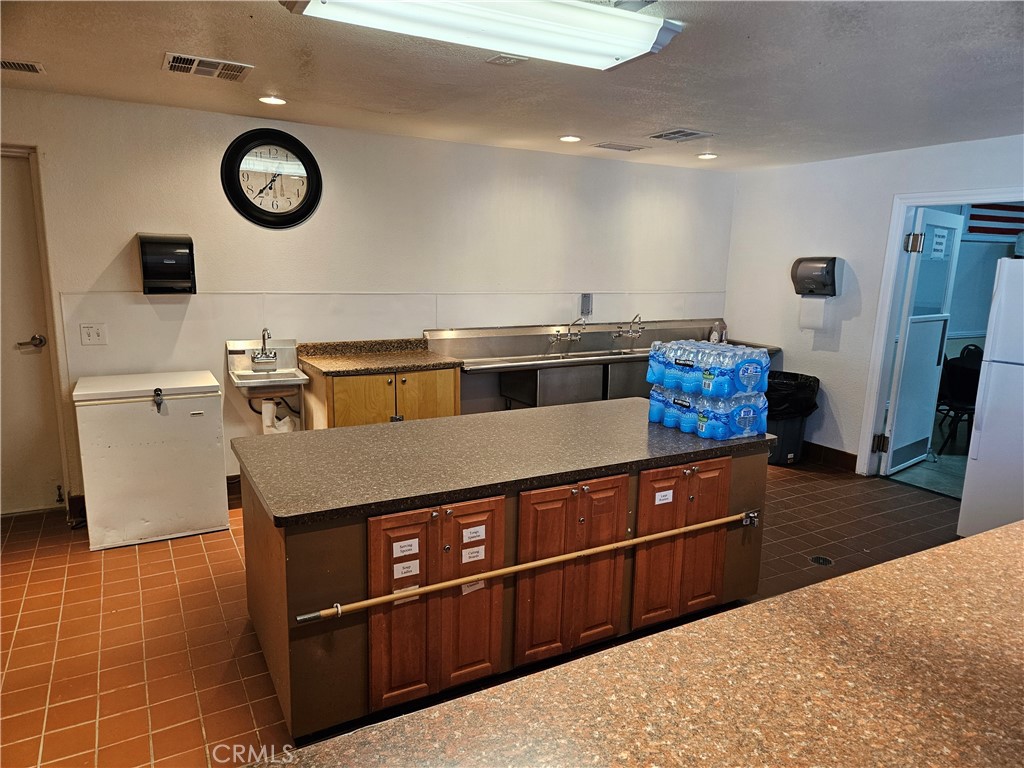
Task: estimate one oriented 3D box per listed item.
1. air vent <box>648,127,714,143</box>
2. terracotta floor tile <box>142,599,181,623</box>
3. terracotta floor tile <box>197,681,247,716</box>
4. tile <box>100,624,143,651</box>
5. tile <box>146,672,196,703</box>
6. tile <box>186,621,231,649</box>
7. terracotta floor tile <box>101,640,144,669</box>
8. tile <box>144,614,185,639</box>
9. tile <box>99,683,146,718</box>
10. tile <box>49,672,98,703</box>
[{"bbox_3d":[1.070,-1.565,4.310,0.290,0.020,0.340,-5,13,-29],"label":"air vent"},{"bbox_3d":[-1.597,1.042,3.111,0.152,0.012,0.152,-5,13,-29],"label":"terracotta floor tile"},{"bbox_3d":[-1.071,1.172,2.518,0.152,0.012,0.152,-5,13,-29],"label":"terracotta floor tile"},{"bbox_3d":[-1.659,1.081,2.900,0.152,0.012,0.152,-5,13,-29],"label":"tile"},{"bbox_3d":[-1.276,1.142,2.553,0.150,0.012,0.150,-5,13,-29],"label":"tile"},{"bbox_3d":[-1.330,1.103,2.974,0.152,0.012,0.152,-5,13,-29],"label":"tile"},{"bbox_3d":[-1.611,1.127,2.815,0.152,0.012,0.152,-5,13,-29],"label":"terracotta floor tile"},{"bbox_3d":[-1.519,1.071,2.978,0.152,0.012,0.152,-5,13,-29],"label":"tile"},{"bbox_3d":[-1.424,1.166,2.497,0.152,0.012,0.152,-5,13,-29],"label":"tile"},{"bbox_3d":[-1.641,1.150,2.554,0.152,0.012,0.152,-5,13,-29],"label":"tile"}]

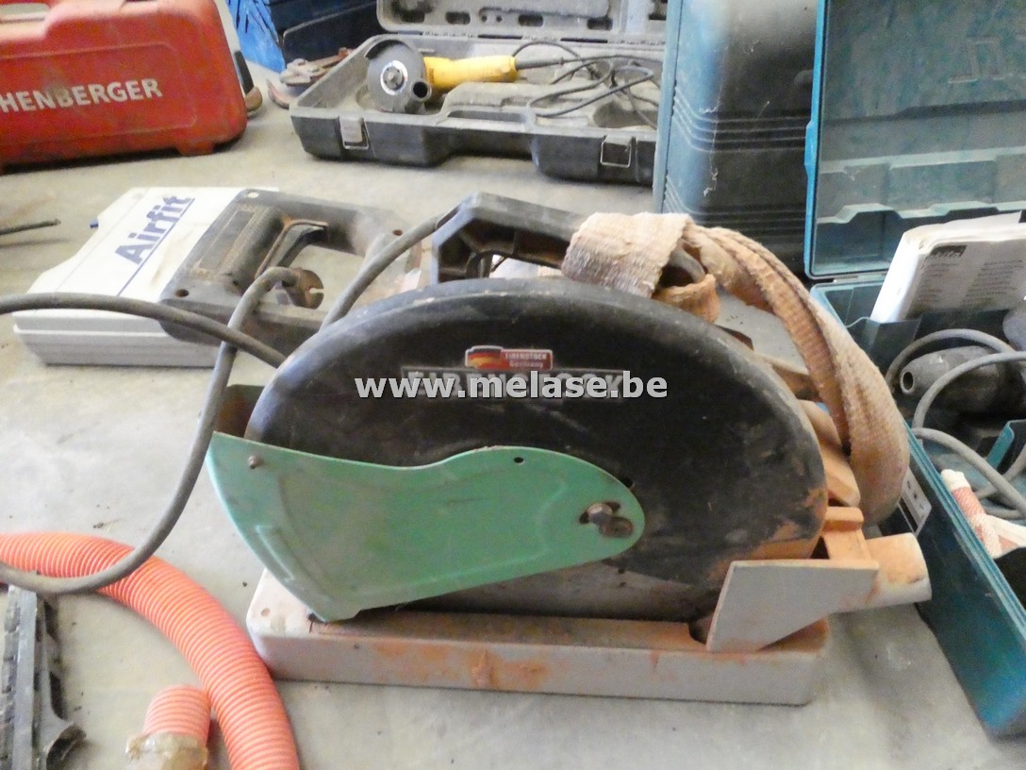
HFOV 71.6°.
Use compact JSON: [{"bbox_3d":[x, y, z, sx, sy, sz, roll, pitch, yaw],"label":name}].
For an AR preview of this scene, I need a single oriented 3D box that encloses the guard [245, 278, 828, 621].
[{"bbox_3d":[0.009,0.057,0.452,0.374,0.295,0.060,2,41,3],"label":"guard"}]

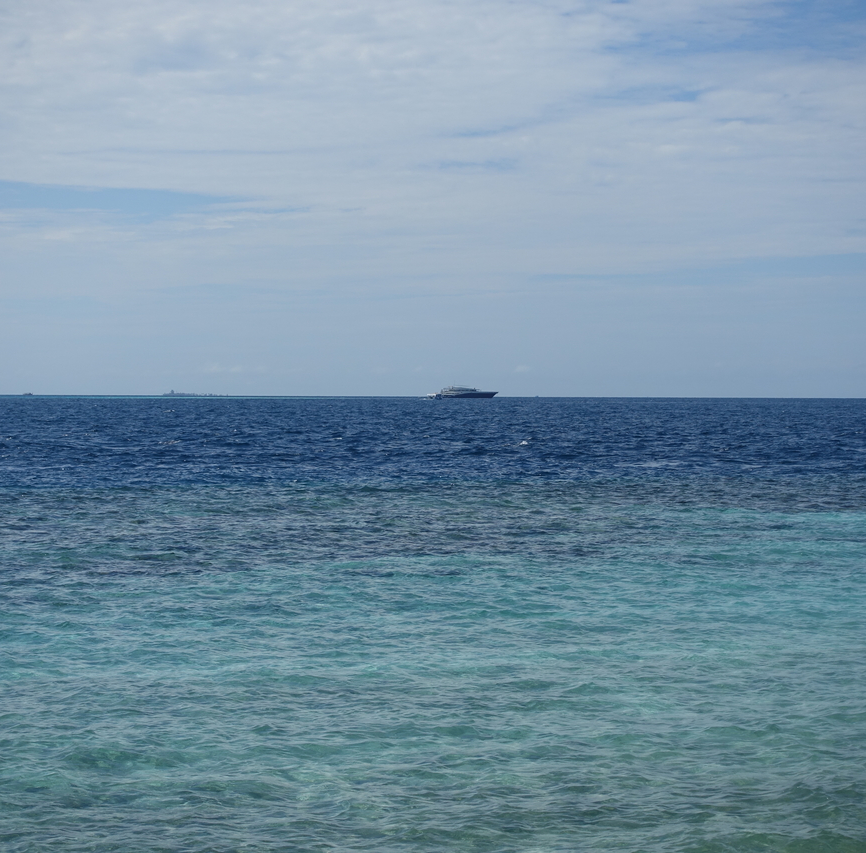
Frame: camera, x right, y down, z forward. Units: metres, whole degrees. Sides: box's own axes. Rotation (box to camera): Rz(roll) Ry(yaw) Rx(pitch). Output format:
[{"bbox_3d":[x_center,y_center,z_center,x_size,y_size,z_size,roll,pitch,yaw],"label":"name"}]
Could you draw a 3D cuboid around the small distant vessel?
[{"bbox_3d":[28.105,-26.292,1880.000,43.215,10.300,9.500,0,1,0],"label":"small distant vessel"}]

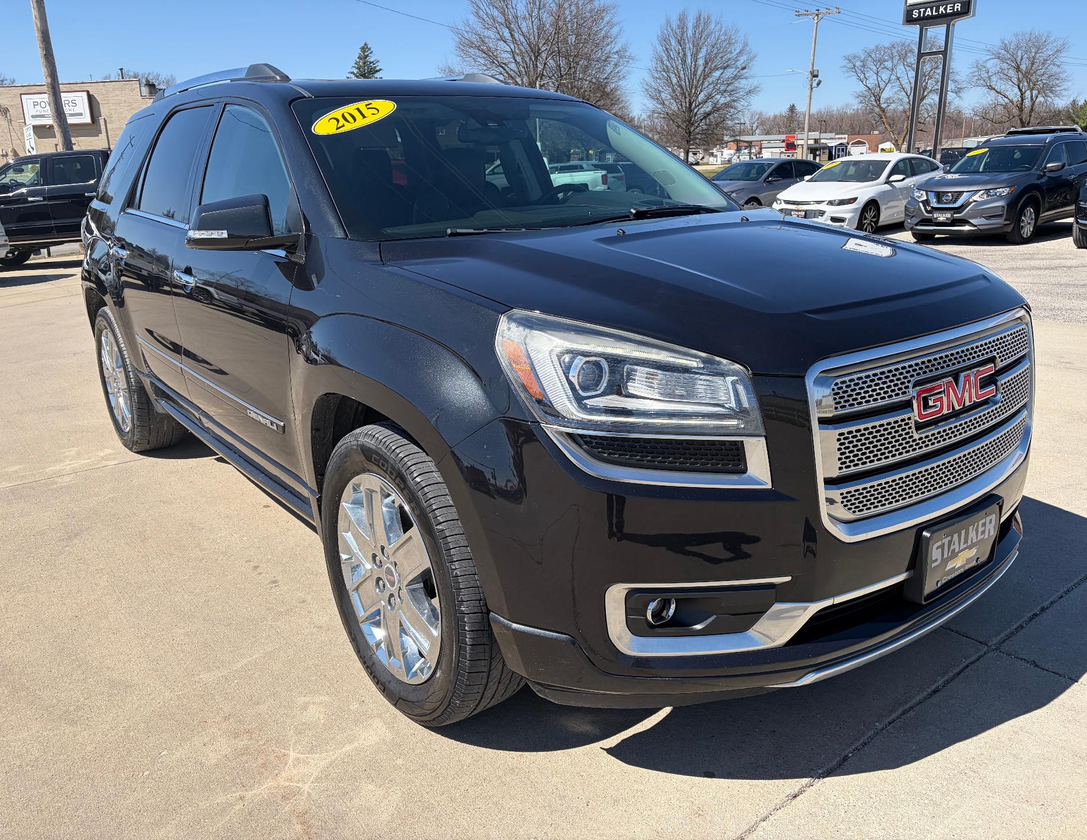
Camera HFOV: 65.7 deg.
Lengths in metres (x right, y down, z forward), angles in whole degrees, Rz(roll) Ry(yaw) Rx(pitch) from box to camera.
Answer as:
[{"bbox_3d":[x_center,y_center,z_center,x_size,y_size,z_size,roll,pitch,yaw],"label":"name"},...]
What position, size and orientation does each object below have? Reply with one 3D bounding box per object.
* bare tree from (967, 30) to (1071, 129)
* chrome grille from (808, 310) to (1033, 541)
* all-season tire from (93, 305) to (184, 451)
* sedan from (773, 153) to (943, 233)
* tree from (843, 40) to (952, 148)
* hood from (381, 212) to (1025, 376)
[{"bbox_3d":[44.615,-29.960,78.486,8.450,11.612,8.450,7,19,27],"label":"bare tree"},{"bbox_3d":[0.891,-0.004,1.898,0.936,0.410,0.120,-14,20,-36],"label":"chrome grille"},{"bbox_3d":[-2.171,-0.234,4.516,0.255,0.780,0.780,-13,20,-36],"label":"all-season tire"},{"bbox_3d":[6.668,-4.581,16.969,4.920,1.460,1.870,-14,20,-35],"label":"sedan"},{"bbox_3d":[34.877,-31.001,82.893,9.897,11.736,9.897,5,18,21],"label":"tree"},{"bbox_3d":[0.550,-0.395,2.229,1.600,0.250,1.090,-14,20,-36],"label":"hood"}]

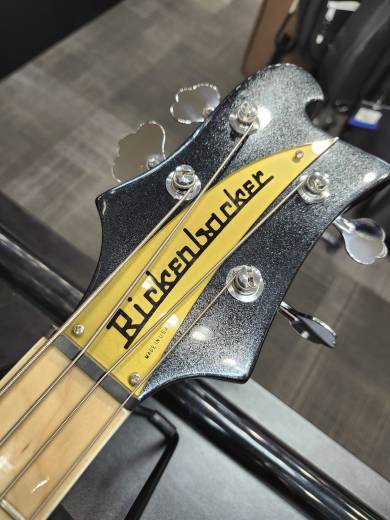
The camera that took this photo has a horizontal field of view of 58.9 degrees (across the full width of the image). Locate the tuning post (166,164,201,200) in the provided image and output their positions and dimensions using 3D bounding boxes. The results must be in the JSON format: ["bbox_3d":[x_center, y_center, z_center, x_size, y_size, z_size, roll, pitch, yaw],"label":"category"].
[{"bbox_3d":[-0.005,-0.039,0.166,0.018,0.009,0.018,3,71,-8],"label":"tuning post"}]

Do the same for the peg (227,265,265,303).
[{"bbox_3d":[0.024,0.009,0.154,0.018,0.009,0.018,3,71,-8],"label":"peg"}]

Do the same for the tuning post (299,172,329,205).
[{"bbox_3d":[0.064,-0.039,0.178,0.018,0.009,0.018,3,71,-8],"label":"tuning post"}]

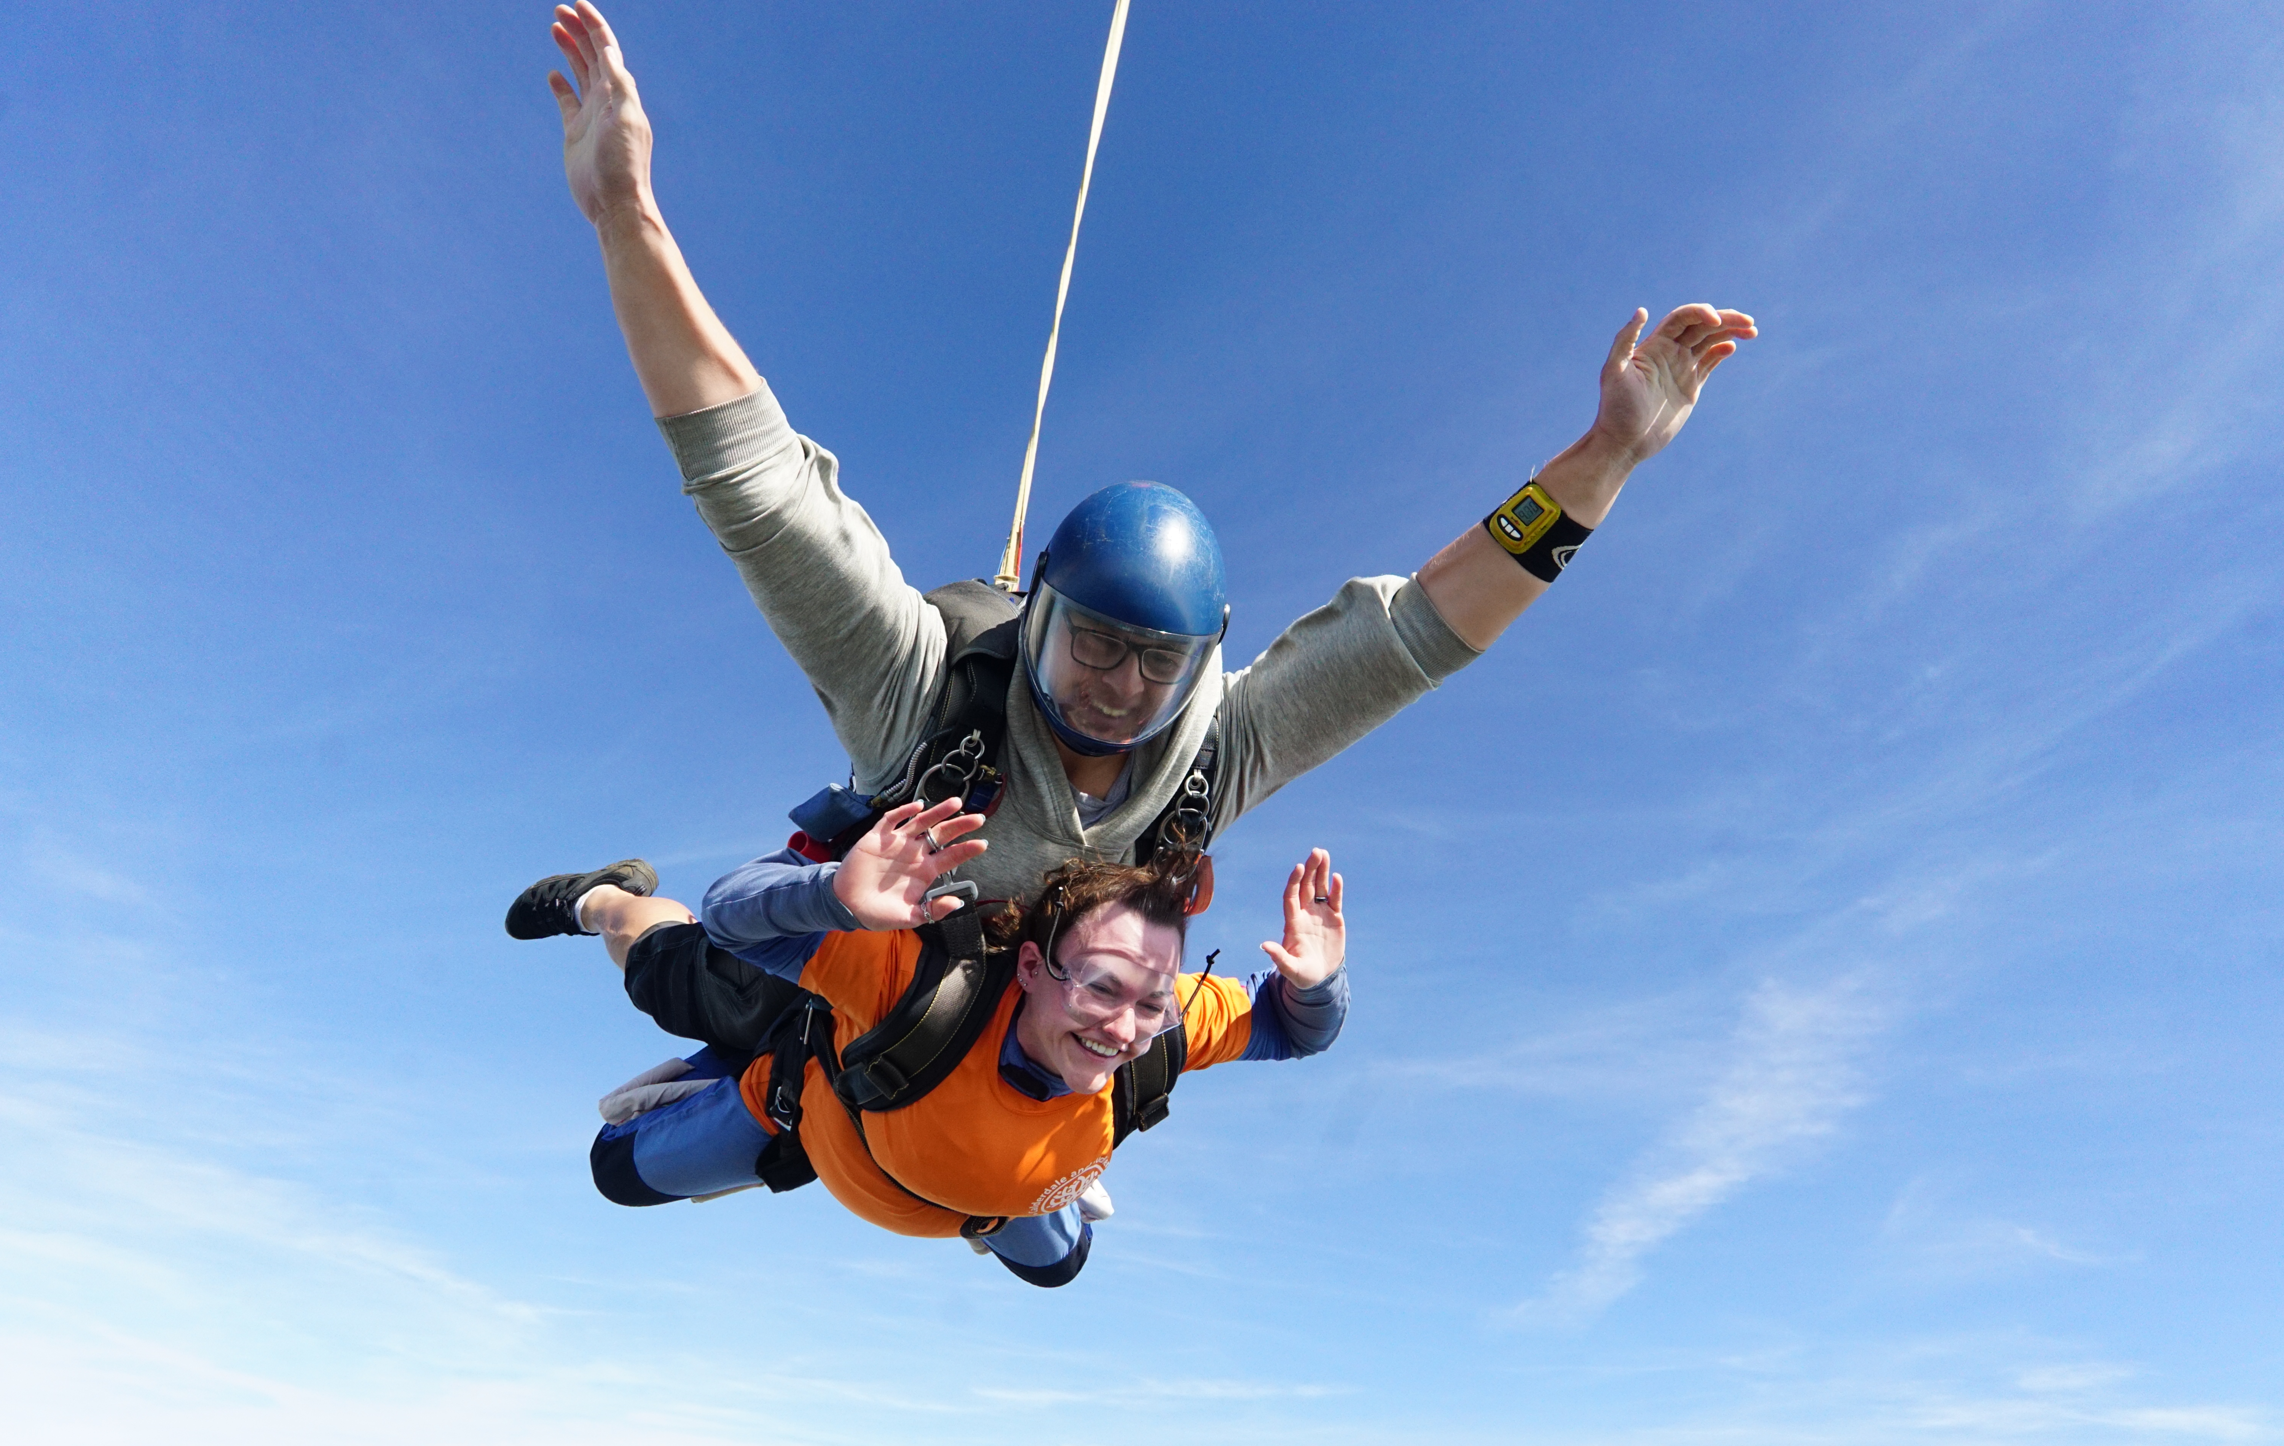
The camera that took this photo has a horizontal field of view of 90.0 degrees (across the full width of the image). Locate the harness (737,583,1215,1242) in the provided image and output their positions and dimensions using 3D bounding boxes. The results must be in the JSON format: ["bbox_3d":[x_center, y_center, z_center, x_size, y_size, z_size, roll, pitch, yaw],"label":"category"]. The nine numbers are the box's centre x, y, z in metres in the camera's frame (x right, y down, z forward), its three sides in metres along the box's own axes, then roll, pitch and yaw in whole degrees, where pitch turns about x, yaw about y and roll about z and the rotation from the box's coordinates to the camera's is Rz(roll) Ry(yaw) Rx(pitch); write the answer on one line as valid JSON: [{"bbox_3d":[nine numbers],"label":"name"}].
[{"bbox_3d":[-0.250,0.265,1.580,0.480,0.620,0.680,11,-34,-27],"label":"harness"}]

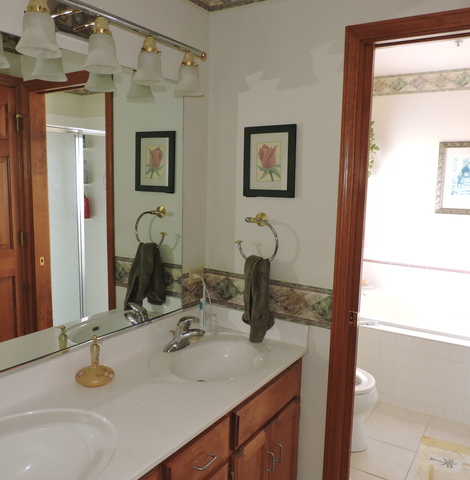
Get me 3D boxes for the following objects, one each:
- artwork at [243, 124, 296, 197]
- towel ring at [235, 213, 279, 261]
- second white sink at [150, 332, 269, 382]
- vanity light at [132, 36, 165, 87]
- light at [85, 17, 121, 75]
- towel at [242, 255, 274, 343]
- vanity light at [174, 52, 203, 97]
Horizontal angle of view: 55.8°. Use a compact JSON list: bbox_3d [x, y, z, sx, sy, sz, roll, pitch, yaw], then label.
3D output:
[{"bbox_3d":[0.156,-0.346,1.968,0.258,0.310,0.022,6,9,33],"label":"artwork"},{"bbox_3d":[0.106,-0.012,2.006,0.222,0.210,0.083,6,9,33],"label":"towel ring"},{"bbox_3d":[-0.089,0.548,1.846,0.400,0.135,0.500,6,9,33],"label":"second white sink"},{"bbox_3d":[-0.306,-0.655,1.614,0.120,0.163,0.120,1,8,0],"label":"vanity light"},{"bbox_3d":[-0.429,-0.631,1.429,0.120,0.163,0.120,1,8,0],"label":"light"},{"bbox_3d":[0.086,0.260,2.001,0.180,0.375,0.170,6,9,33],"label":"towel"},{"bbox_3d":[-0.184,-0.678,1.798,0.120,0.163,0.120,1,8,0],"label":"vanity light"}]

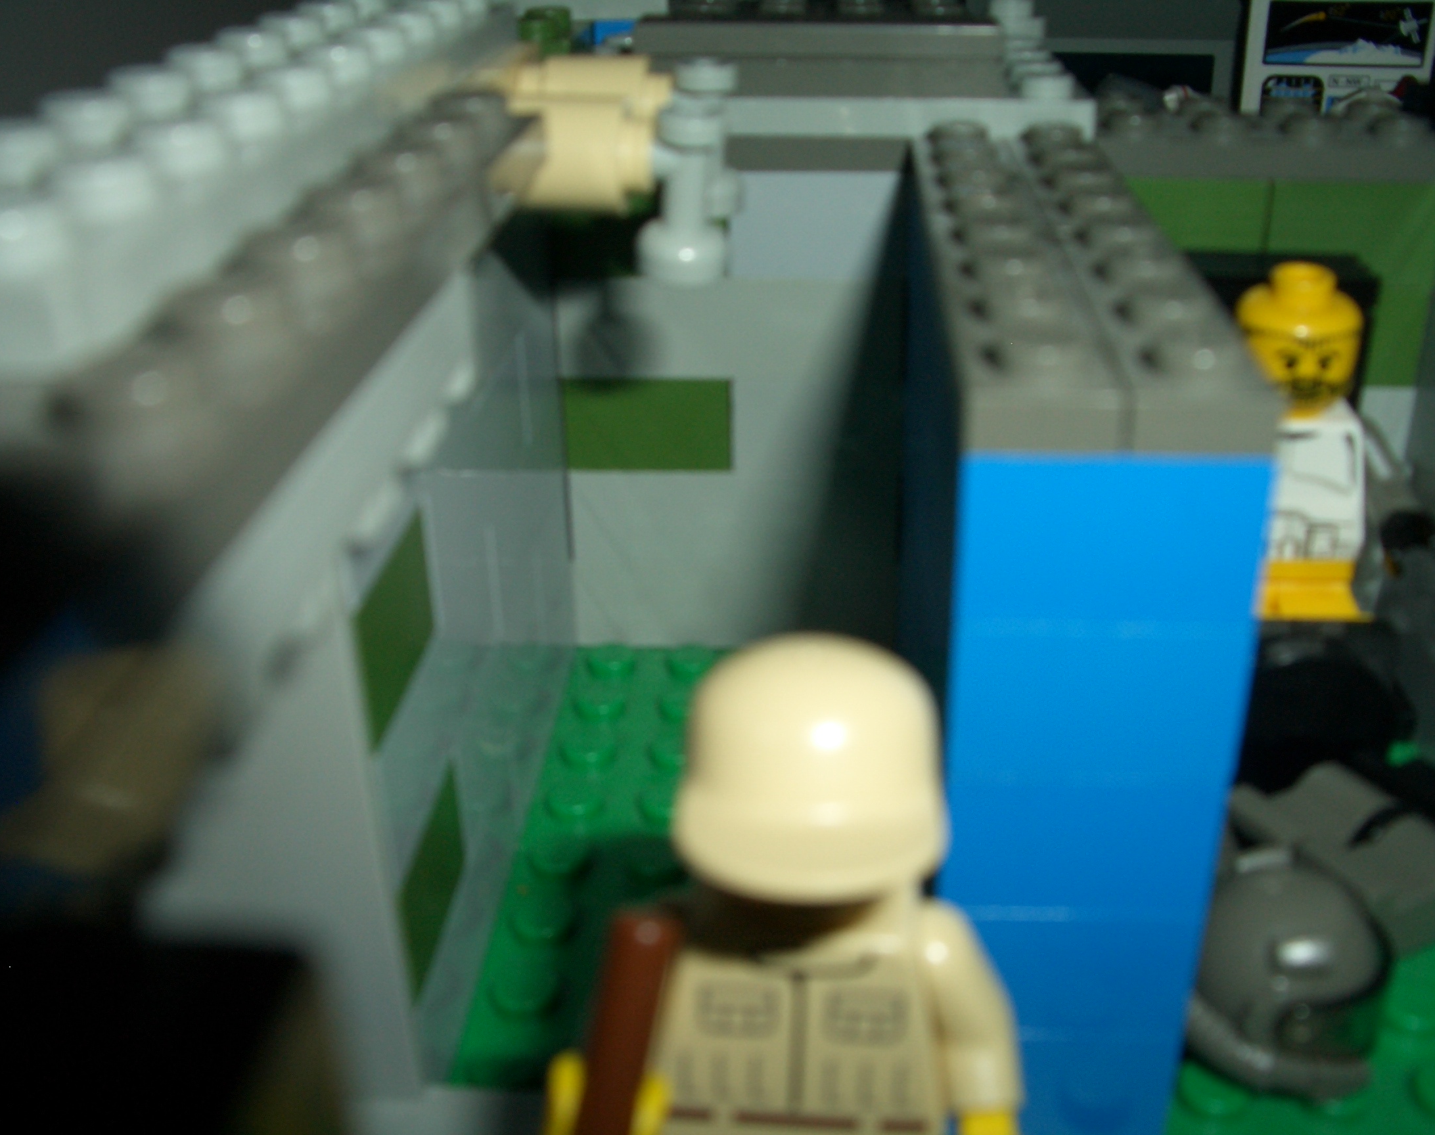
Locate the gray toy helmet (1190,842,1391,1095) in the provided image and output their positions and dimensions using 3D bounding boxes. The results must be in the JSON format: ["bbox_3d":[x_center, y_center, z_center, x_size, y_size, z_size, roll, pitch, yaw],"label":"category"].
[{"bbox_3d":[0.036,0.026,0.098,0.014,0.014,0.013,20,34,36],"label":"gray toy helmet"}]

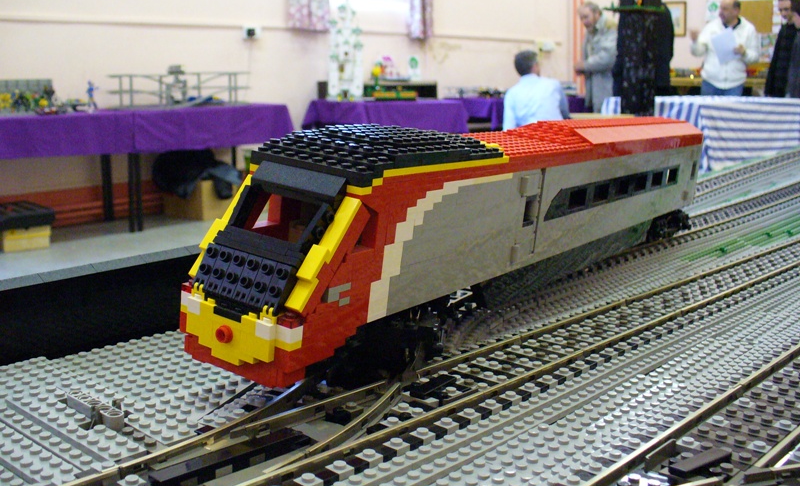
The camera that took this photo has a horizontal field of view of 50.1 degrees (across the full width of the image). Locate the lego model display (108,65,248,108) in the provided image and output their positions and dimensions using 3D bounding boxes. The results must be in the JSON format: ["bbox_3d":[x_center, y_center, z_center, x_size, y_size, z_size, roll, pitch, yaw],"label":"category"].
[{"bbox_3d":[-1.423,-1.019,5.570,0.930,0.260,0.200,-9,15,-42],"label":"lego model display"}]

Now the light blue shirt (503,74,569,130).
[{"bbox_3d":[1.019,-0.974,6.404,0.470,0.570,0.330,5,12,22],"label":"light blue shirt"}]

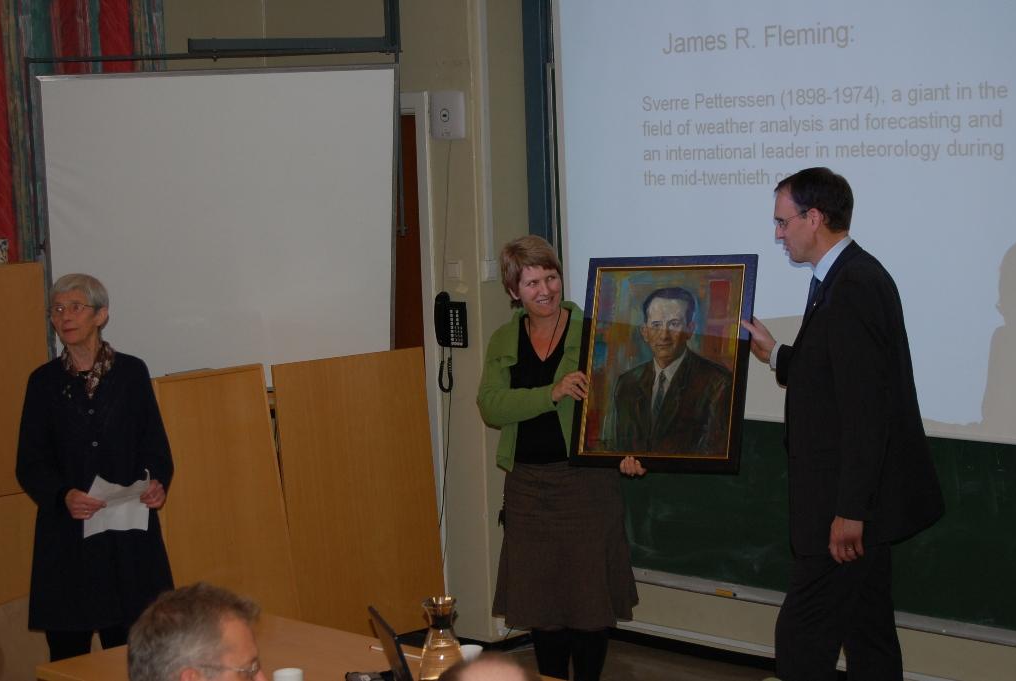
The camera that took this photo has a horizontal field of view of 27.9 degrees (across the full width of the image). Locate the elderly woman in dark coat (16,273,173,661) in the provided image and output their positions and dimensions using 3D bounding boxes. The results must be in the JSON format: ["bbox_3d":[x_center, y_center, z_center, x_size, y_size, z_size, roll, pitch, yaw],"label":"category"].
[{"bbox_3d":[-1.300,0.573,6.420,0.480,1.570,0.360,-4,6,-21],"label":"elderly woman in dark coat"}]

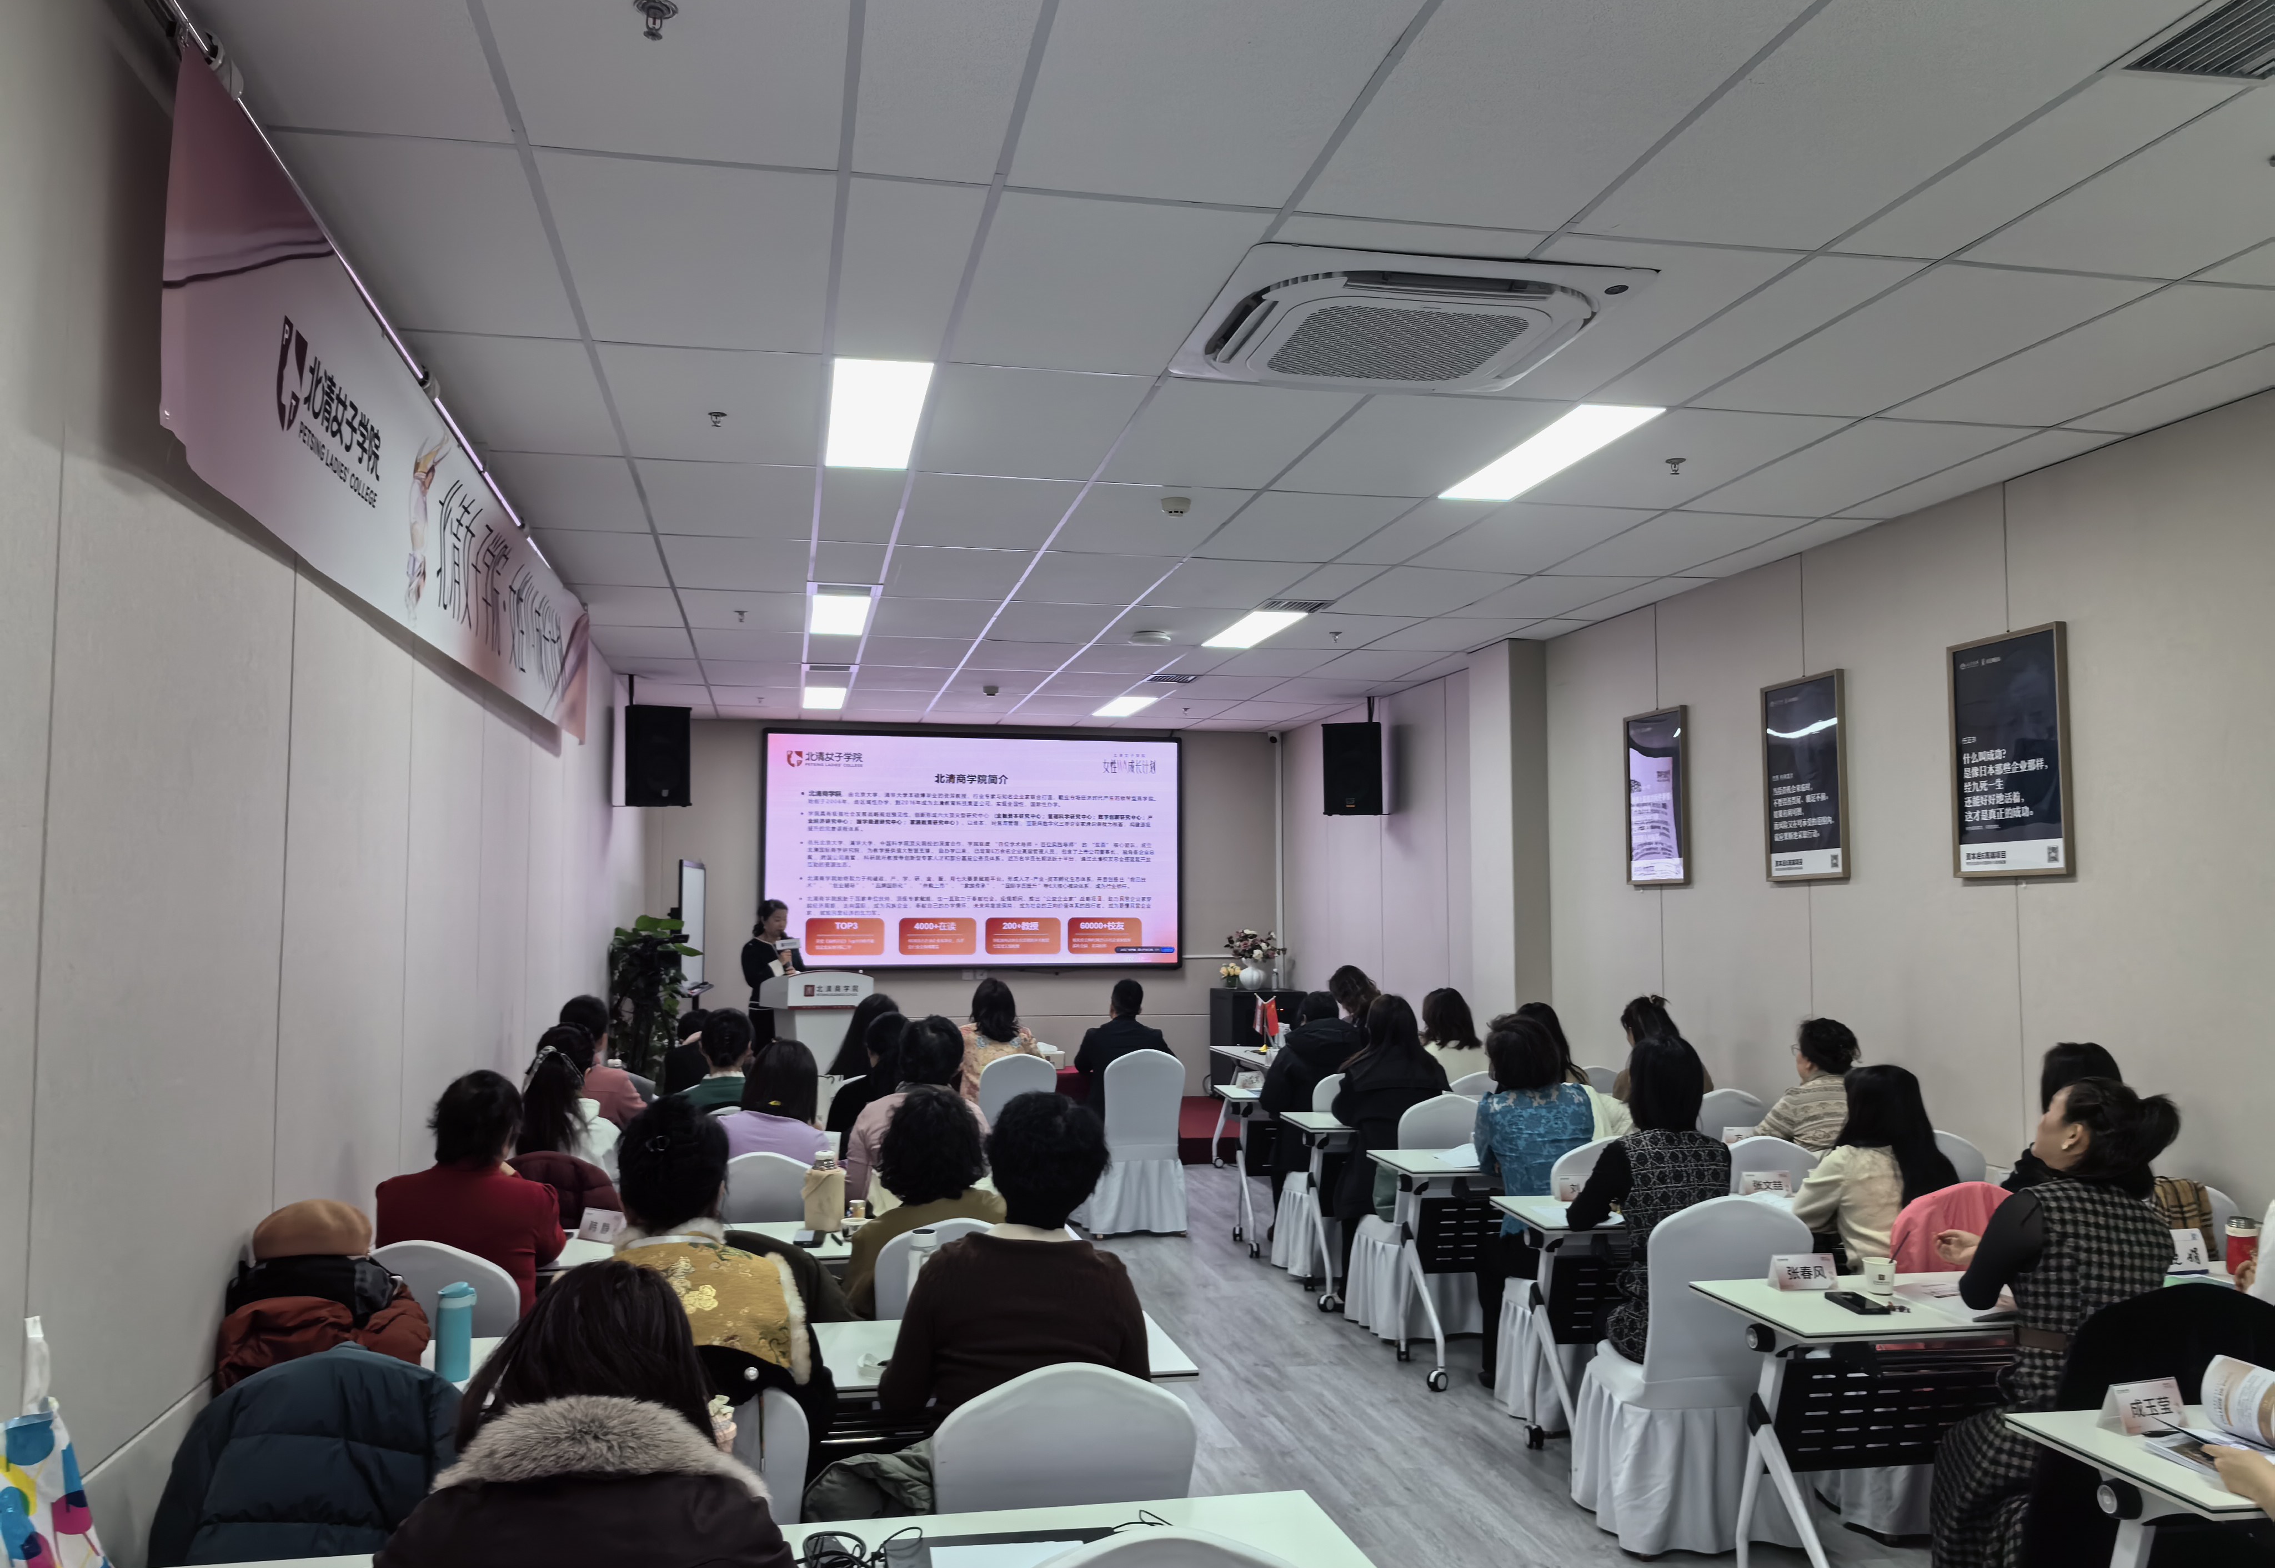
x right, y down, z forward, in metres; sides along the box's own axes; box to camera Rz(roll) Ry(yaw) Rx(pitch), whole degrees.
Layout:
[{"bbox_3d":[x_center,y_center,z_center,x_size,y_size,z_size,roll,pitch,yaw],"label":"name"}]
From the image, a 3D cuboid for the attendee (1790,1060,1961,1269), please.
[{"bbox_3d":[2.080,1.399,5.095,0.490,1.210,0.620,2,-5,-26],"label":"attendee"}]

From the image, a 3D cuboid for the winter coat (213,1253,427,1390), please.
[{"bbox_3d":[-1.524,1.003,3.345,0.390,0.240,0.360,1,-4,-11],"label":"winter coat"}]

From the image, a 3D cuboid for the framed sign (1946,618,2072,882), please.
[{"bbox_3d":[2.925,-0.094,5.965,0.028,0.812,0.565,1,-4,-11],"label":"framed sign"}]

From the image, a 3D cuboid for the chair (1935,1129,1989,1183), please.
[{"bbox_3d":[2.545,1.600,6.031,0.440,0.900,0.520,1,-4,-13],"label":"chair"}]

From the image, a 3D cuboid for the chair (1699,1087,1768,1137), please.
[{"bbox_3d":[2.305,1.703,7.336,0.450,0.920,0.540,1,-4,-11],"label":"chair"}]

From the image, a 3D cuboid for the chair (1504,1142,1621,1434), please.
[{"bbox_3d":[1.451,1.568,5.738,0.460,0.900,0.520,1,-4,-11],"label":"chair"}]

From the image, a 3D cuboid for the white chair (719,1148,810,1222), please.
[{"bbox_3d":[-1.194,1.582,5.590,0.470,0.900,0.530,1,-4,-11],"label":"white chair"}]

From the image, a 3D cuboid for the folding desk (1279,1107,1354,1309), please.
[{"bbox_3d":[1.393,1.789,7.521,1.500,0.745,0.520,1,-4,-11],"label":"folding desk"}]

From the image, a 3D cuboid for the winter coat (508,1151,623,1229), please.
[{"bbox_3d":[-1.759,1.383,5.318,0.480,0.560,0.240,1,-4,-11],"label":"winter coat"}]

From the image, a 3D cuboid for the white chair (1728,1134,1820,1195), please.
[{"bbox_3d":[2.018,1.609,5.971,0.470,0.900,0.530,1,-4,-11],"label":"white chair"}]

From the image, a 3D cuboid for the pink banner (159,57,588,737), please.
[{"bbox_3d":[-2.047,-0.675,5.519,0.080,0.660,5.600,1,-4,-11],"label":"pink banner"}]

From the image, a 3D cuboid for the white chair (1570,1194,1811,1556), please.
[{"bbox_3d":[1.442,1.509,4.688,0.475,0.910,0.530,1,-4,-11],"label":"white chair"}]

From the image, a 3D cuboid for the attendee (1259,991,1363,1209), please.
[{"bbox_3d":[0.812,1.584,8.206,0.500,1.250,0.720,1,-4,-11],"label":"attendee"}]

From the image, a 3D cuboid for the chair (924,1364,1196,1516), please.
[{"bbox_3d":[-0.160,1.367,2.950,0.460,0.900,0.520,1,-4,-11],"label":"chair"}]

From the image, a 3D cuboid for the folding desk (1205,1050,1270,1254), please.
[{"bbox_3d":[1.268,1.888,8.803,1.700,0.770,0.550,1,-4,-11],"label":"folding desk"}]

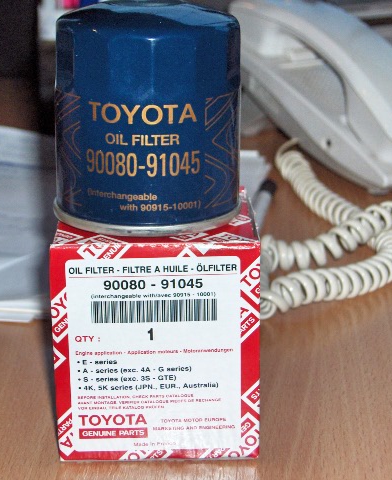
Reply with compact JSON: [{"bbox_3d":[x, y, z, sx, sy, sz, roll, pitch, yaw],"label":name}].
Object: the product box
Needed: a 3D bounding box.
[{"bbox_3d":[-0.013,0.029,0.480,0.070,0.081,0.068,-1,18,0],"label":"product box"}]

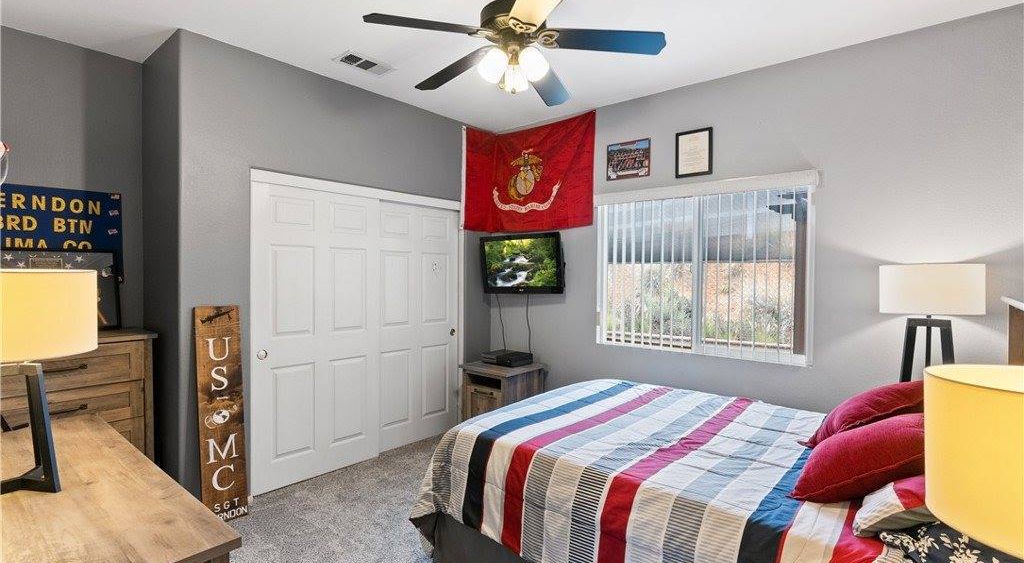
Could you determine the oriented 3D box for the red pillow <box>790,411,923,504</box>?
[{"bbox_3d":[1.180,0.567,1.581,0.450,0.170,0.450,-38,-24,34],"label":"red pillow"}]

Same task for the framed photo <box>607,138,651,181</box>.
[{"bbox_3d":[0.892,-0.934,3.727,0.358,0.280,0.020,1,1,40],"label":"framed photo"}]

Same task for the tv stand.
[{"bbox_3d":[-0.077,1.042,4.178,0.535,0.610,0.530,1,1,40],"label":"tv stand"}]

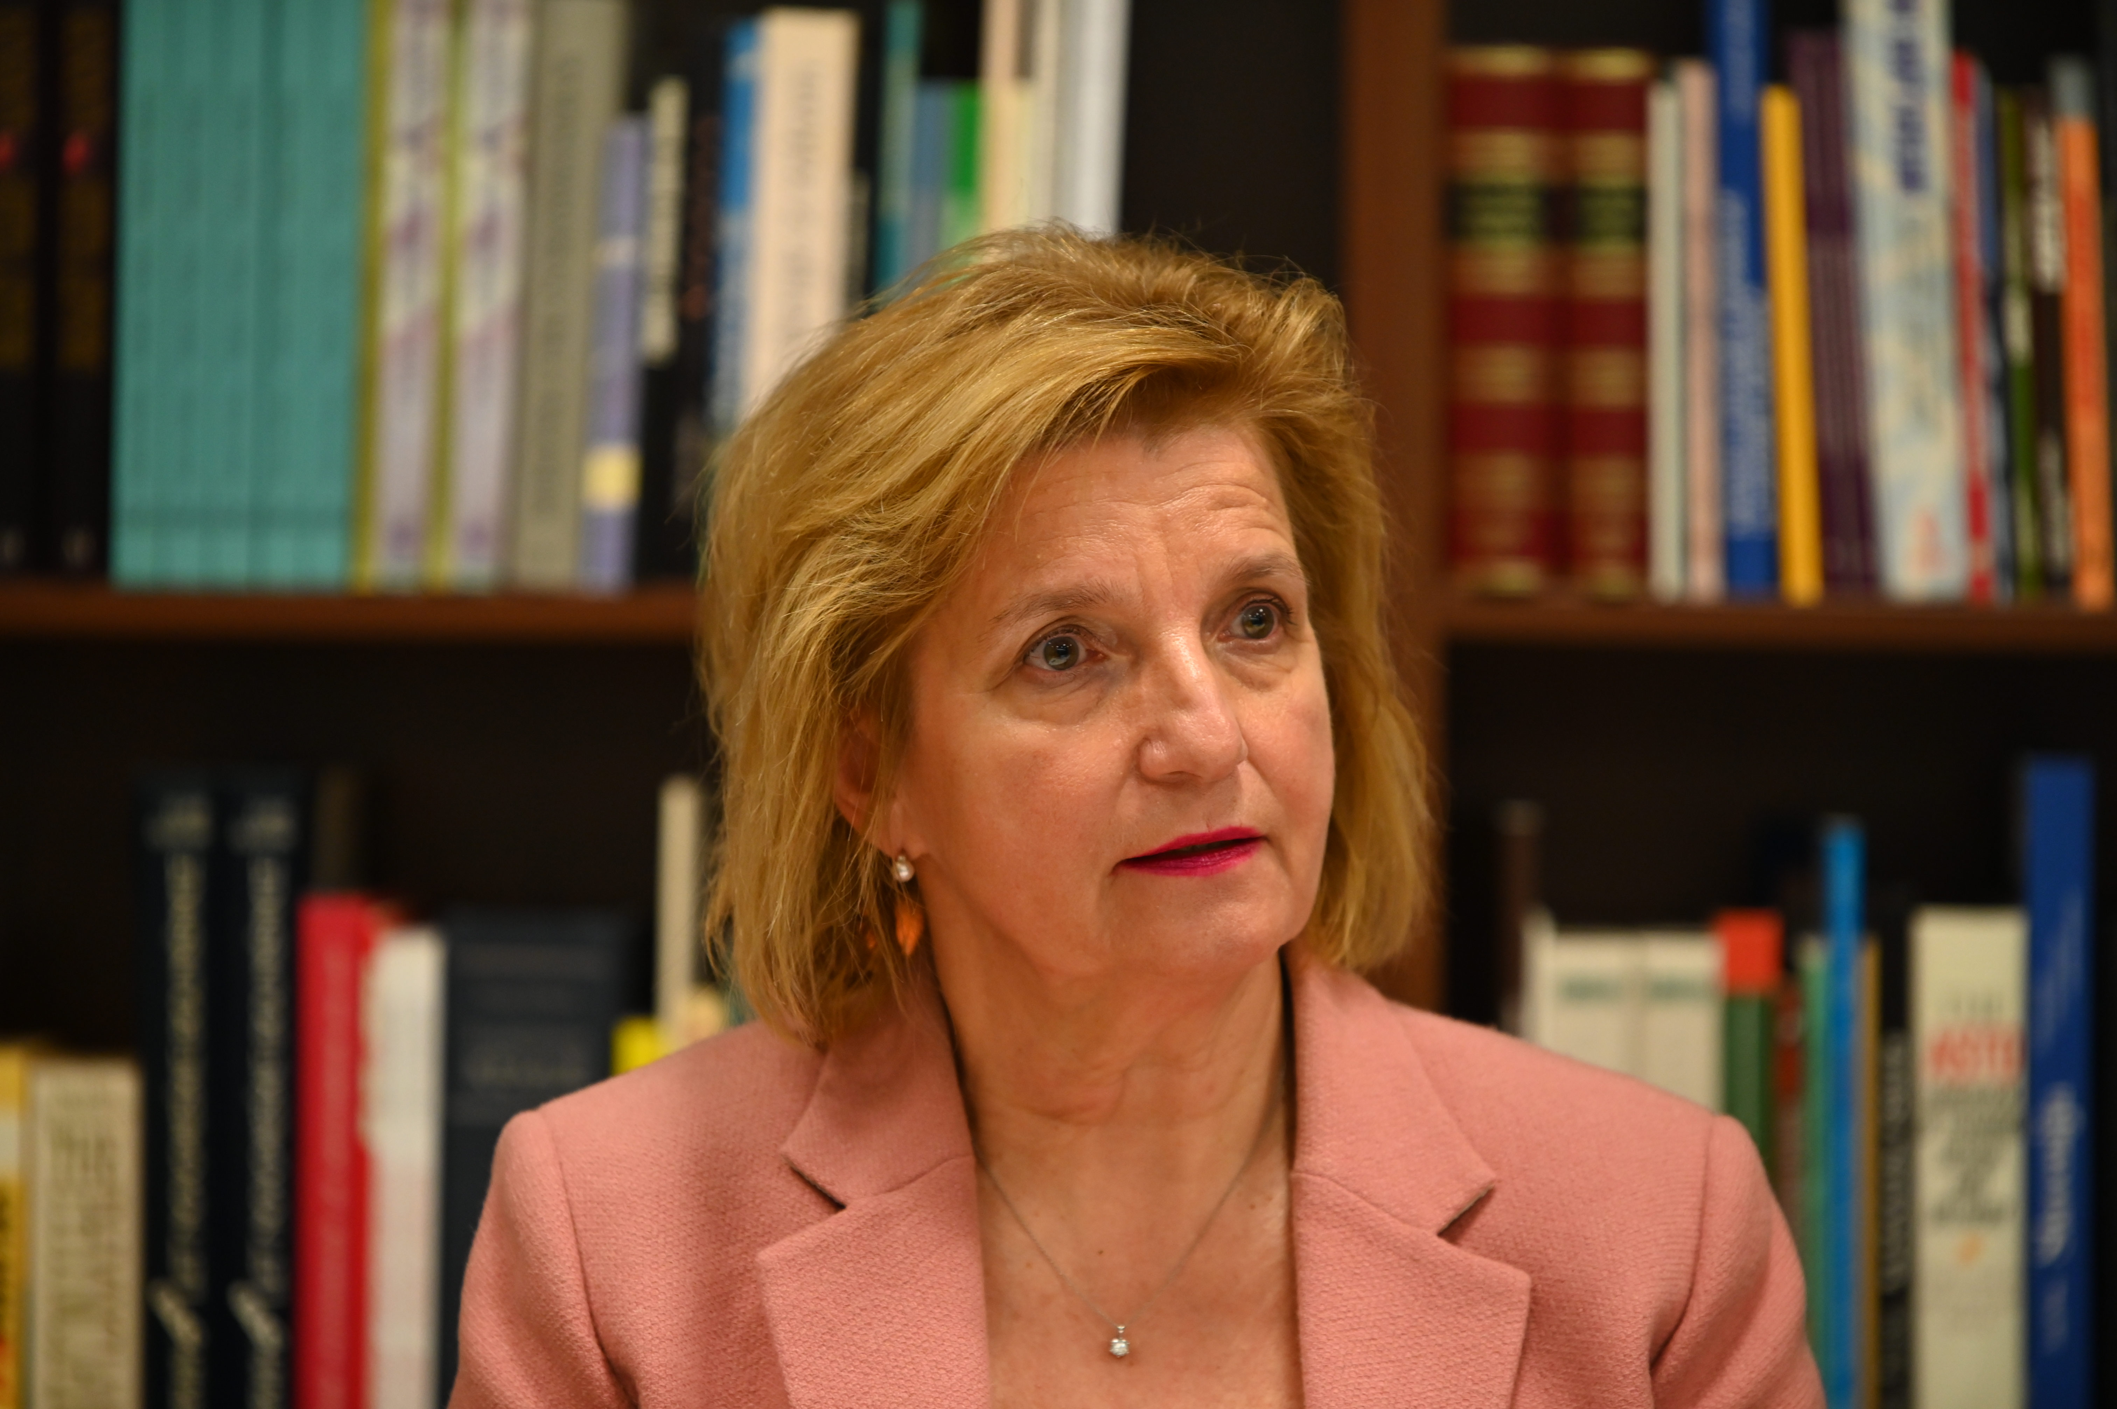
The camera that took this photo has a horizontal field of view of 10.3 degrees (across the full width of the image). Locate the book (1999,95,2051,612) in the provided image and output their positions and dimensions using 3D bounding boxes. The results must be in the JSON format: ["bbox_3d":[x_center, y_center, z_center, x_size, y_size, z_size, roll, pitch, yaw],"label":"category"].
[{"bbox_3d":[0.412,-0.157,5.088,0.013,0.217,0.150,-3,2,0],"label":"book"}]

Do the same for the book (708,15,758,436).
[{"bbox_3d":[-0.141,-0.172,5.183,0.015,0.245,0.165,2,0,0],"label":"book"}]

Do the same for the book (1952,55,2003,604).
[{"bbox_3d":[0.392,-0.163,5.090,0.013,0.234,0.155,-3,2,0],"label":"book"}]

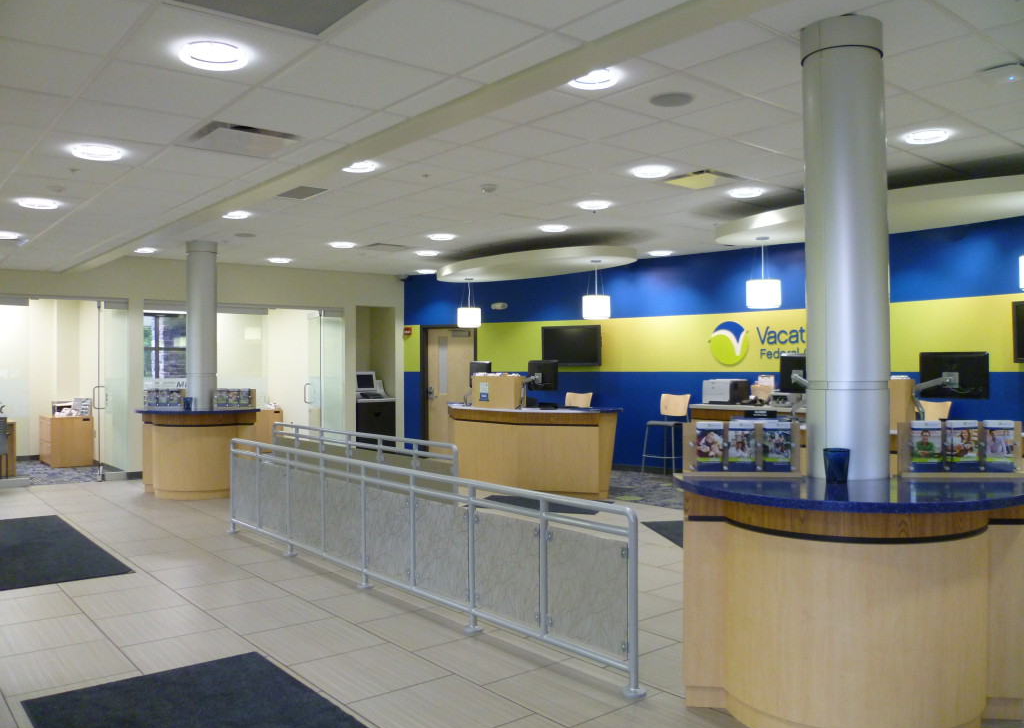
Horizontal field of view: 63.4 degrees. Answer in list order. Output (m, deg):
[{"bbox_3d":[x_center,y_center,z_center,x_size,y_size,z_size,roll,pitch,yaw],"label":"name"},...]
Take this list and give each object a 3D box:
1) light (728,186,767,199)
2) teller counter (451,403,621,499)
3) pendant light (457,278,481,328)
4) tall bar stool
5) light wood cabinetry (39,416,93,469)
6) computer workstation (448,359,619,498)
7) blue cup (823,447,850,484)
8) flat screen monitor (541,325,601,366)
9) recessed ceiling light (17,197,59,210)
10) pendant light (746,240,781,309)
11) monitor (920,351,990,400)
[{"bbox_3d":[2.024,-1.474,7.120,0.300,0.070,0.300,-1,0,5],"label":"light"},{"bbox_3d":[0.110,1.076,10.300,2.500,1.070,0.880,0,0,36],"label":"teller counter"},{"bbox_3d":[-0.574,-0.804,11.050,0.315,0.655,0.315,-1,0,5],"label":"pendant light"},{"bbox_3d":[2.170,1.023,11.500,0.480,1.160,0.520,0,0,36],"label":"tall bar stool"},{"bbox_3d":[-6.940,1.196,12.900,0.570,0.750,0.880,-1,0,-39],"label":"light wood cabinetry"},{"bbox_3d":[0.130,0.786,10.330,2.500,1.650,0.950,0,0,36],"label":"computer workstation"},{"bbox_3d":[1.435,0.449,3.660,0.110,0.152,0.110,-1,0,5],"label":"blue cup"},{"bbox_3d":[0.905,-0.269,12.600,0.980,0.615,0.100,0,0,28],"label":"flat screen monitor"},{"bbox_3d":[-3.418,-1.159,5.980,0.300,0.070,0.300,-1,0,5],"label":"recessed ceiling light"},{"bbox_3d":[2.340,-0.837,7.700,0.315,0.645,0.315,-1,0,5],"label":"pendant light"},{"bbox_3d":[3.312,0.090,6.200,0.080,0.345,0.485,0,0,-44],"label":"monitor"}]

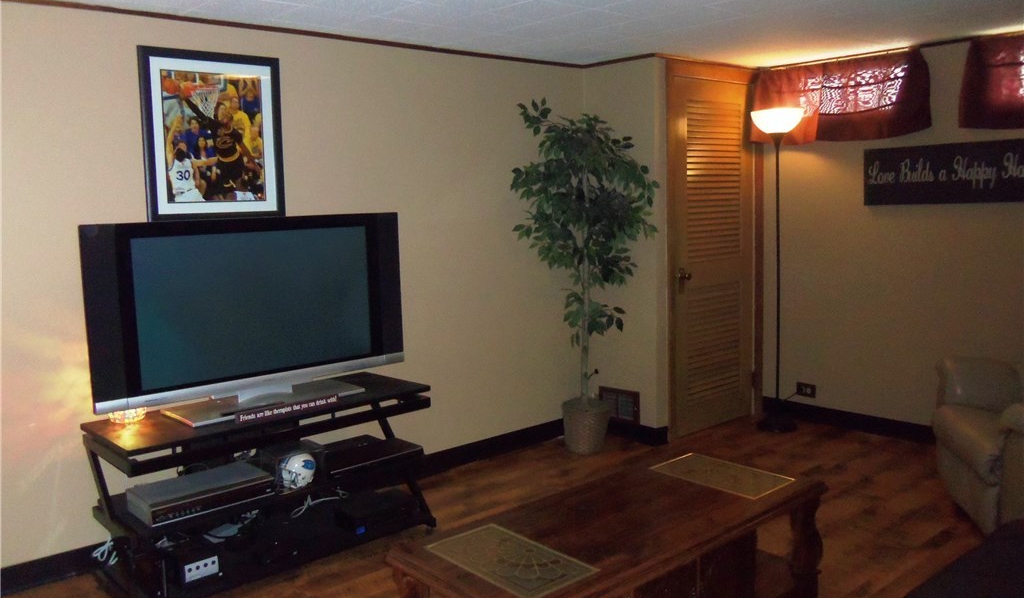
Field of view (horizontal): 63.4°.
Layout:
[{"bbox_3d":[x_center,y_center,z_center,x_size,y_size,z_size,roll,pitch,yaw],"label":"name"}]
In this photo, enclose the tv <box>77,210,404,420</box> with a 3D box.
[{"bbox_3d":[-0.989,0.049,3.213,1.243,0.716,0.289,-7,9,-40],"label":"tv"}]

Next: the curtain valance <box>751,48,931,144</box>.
[{"bbox_3d":[1.803,-1.100,4.599,0.130,0.456,0.966,-7,9,-40],"label":"curtain valance"}]

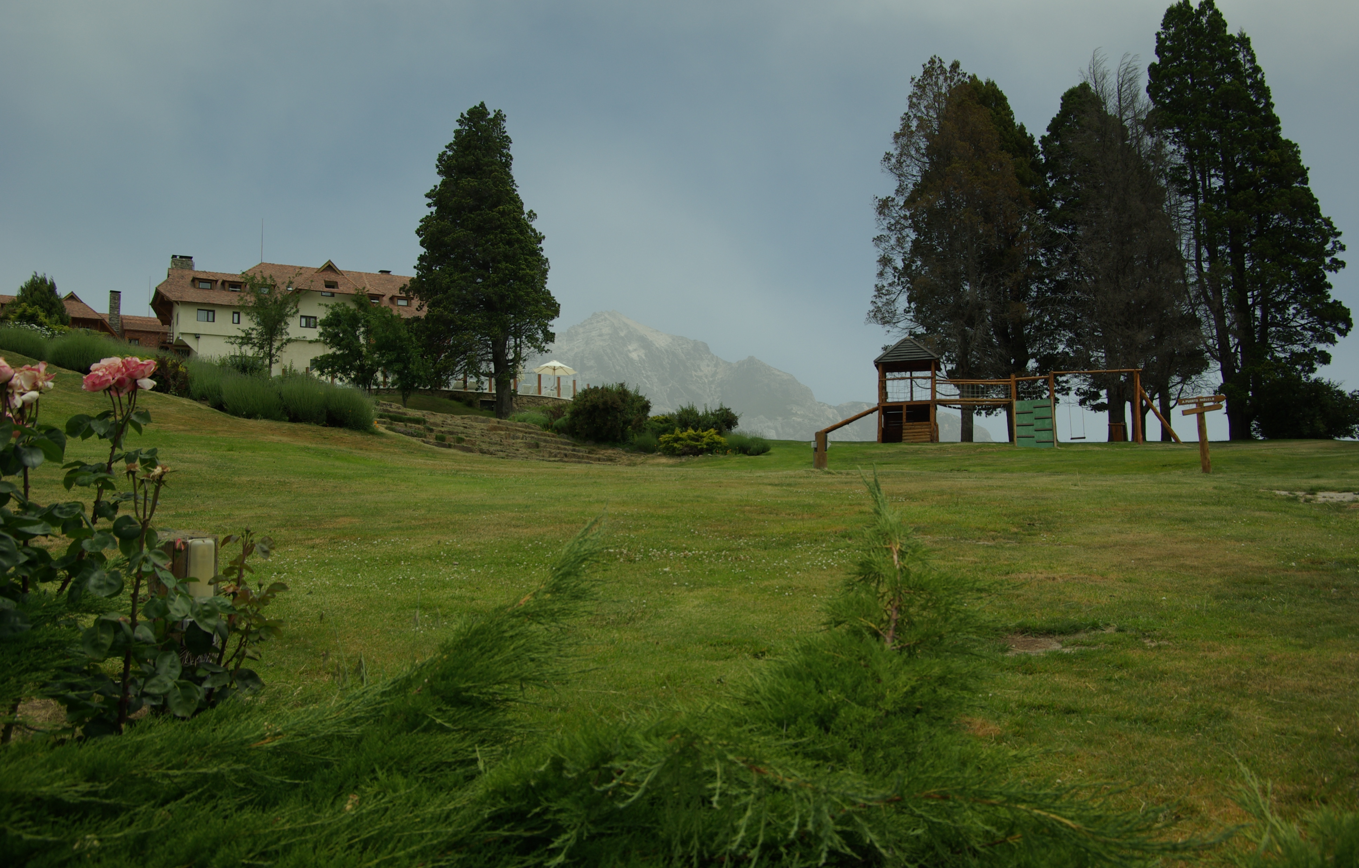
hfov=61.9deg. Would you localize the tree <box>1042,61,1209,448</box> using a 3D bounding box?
[{"bbox_3d":[18.835,-7.905,47.803,6.710,16.280,6.600,1,1,22],"label":"tree"}]

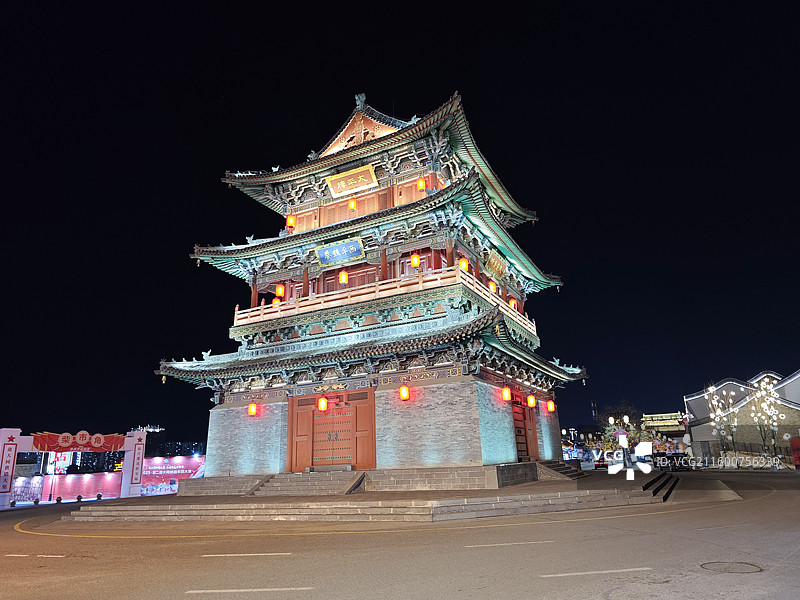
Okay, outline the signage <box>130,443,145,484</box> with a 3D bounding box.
[{"bbox_3d":[-19.295,12.102,39.165,0.100,2.850,0.780,-11,-19,25],"label":"signage"}]

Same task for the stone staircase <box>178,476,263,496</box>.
[{"bbox_3d":[-7.824,8.451,24.133,5.000,0.750,1.100,-11,-19,25],"label":"stone staircase"}]

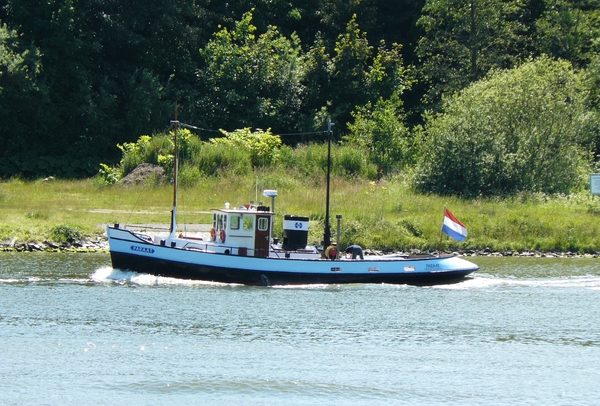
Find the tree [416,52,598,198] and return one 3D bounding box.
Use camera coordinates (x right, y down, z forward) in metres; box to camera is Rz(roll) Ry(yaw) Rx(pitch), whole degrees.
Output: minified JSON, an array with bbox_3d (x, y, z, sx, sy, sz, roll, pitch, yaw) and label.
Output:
[{"bbox_3d":[12.215,-4.547,272.000,10.800,8.400,9.600,0,2,0],"label":"tree"}]

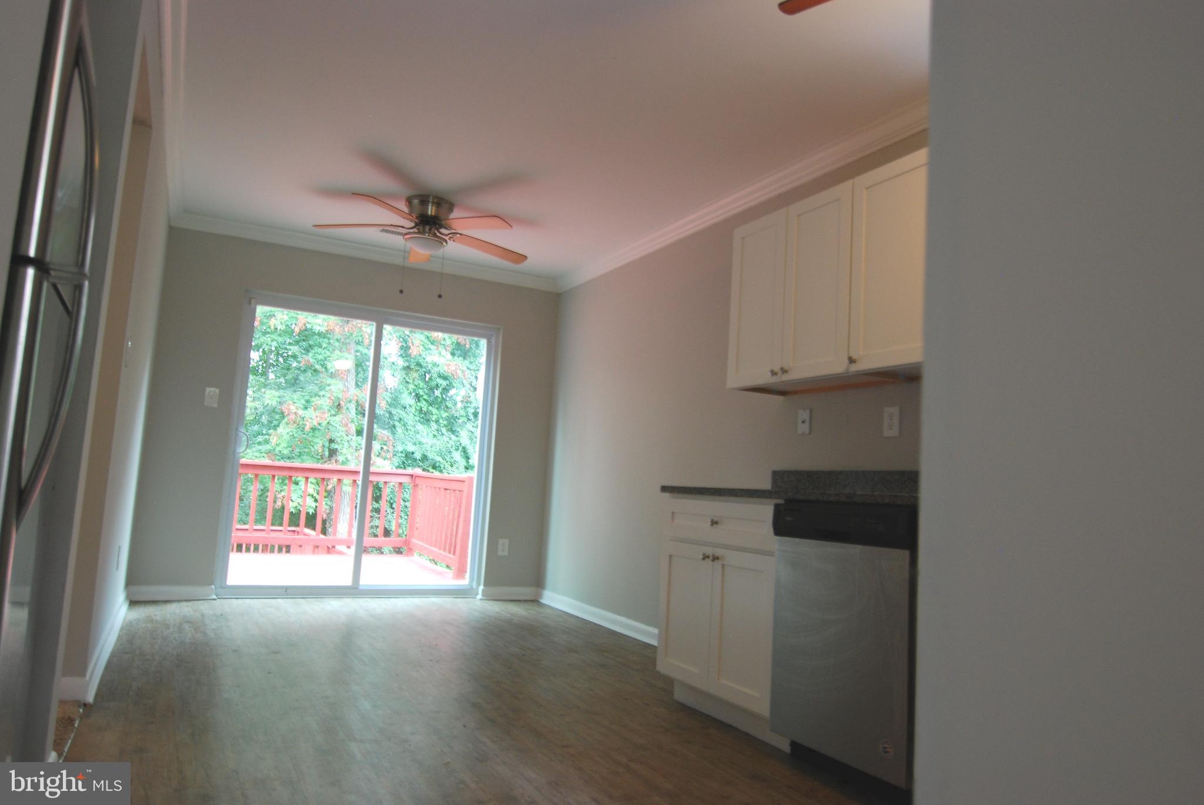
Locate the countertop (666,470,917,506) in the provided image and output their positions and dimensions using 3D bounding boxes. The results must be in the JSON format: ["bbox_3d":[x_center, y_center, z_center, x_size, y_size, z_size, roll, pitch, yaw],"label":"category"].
[{"bbox_3d":[0.907,0.312,3.021,0.684,0.140,1.450,6,-7,-28],"label":"countertop"}]

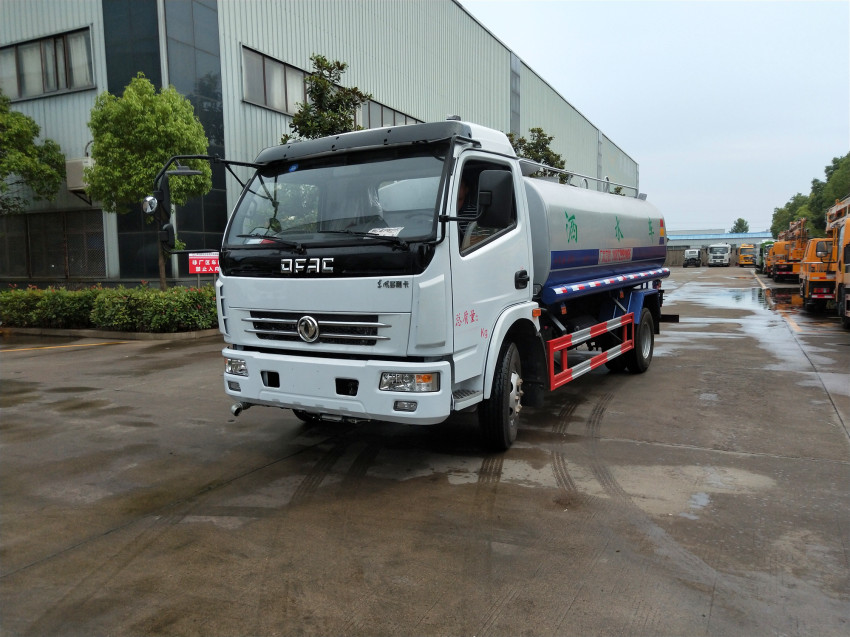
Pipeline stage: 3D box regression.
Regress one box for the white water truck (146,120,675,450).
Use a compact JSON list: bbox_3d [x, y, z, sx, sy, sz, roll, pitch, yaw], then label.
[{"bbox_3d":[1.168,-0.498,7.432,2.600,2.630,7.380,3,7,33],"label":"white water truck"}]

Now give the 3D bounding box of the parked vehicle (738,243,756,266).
[{"bbox_3d":[37.947,-7.562,71.657,2.450,2.800,2.800,2,6,24],"label":"parked vehicle"}]

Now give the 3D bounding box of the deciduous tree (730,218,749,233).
[{"bbox_3d":[62.303,-15.719,121.575,4.800,8.300,4.800,2,7,26],"label":"deciduous tree"}]

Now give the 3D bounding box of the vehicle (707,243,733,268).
[{"bbox_3d":[35.201,-7.734,73.354,2.500,2.850,7.500,2,6,21],"label":"vehicle"}]

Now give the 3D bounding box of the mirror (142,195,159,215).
[{"bbox_3d":[-2.297,-0.958,5.136,0.135,0.155,0.080,0,6,9],"label":"mirror"}]

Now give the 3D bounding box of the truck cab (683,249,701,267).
[{"bbox_3d":[30.133,-6.922,69.390,2.000,2.150,5.600,2,6,20],"label":"truck cab"}]

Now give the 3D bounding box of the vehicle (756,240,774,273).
[{"bbox_3d":[29.390,-5.486,52.357,2.400,2.800,6.500,2,7,26],"label":"vehicle"}]

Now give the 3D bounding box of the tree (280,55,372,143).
[{"bbox_3d":[-2.720,-3.571,16.946,2.800,6.900,2.800,2,7,26],"label":"tree"}]

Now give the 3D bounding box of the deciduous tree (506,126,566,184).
[{"bbox_3d":[6.010,-5.977,33.080,3.600,8.200,3.600,2,7,26],"label":"deciduous tree"}]

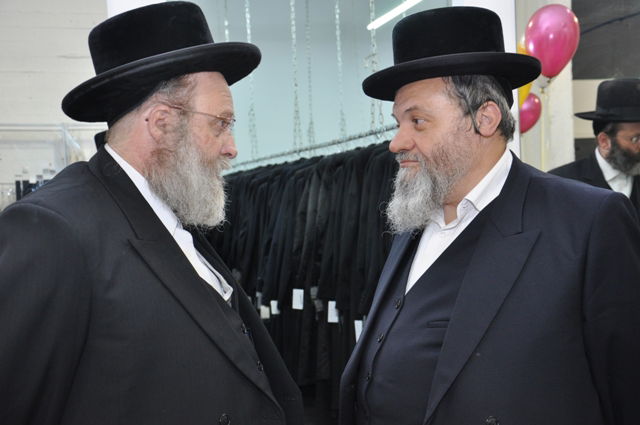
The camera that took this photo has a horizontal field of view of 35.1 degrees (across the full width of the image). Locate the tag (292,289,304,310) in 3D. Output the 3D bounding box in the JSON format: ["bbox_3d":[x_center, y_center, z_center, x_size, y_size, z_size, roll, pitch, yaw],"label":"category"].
[{"bbox_3d":[-0.107,0.434,5.050,0.056,0.100,0.005,2,0,-5],"label":"tag"}]

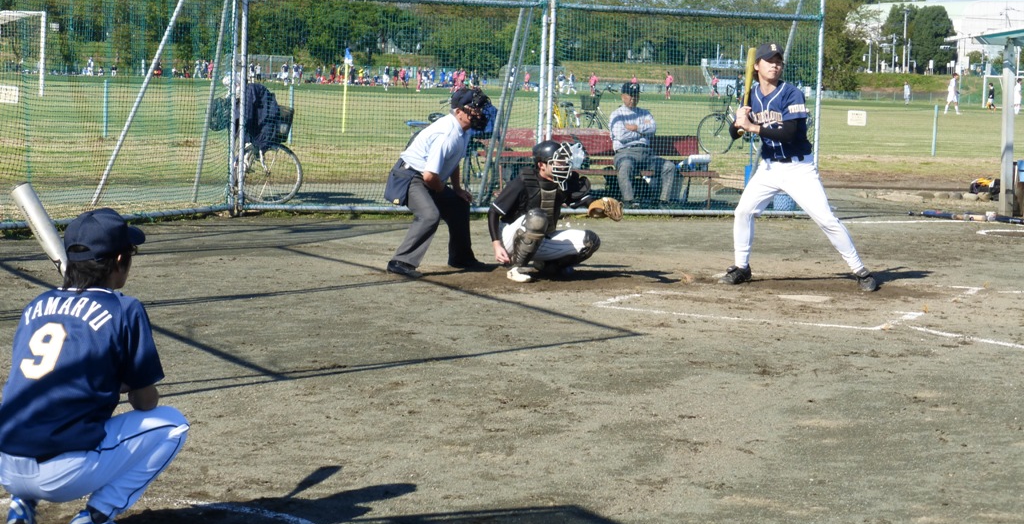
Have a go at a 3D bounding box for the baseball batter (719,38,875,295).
[{"bbox_3d":[1.950,-0.648,15.850,1.030,1.670,0.600,3,5,21],"label":"baseball batter"}]

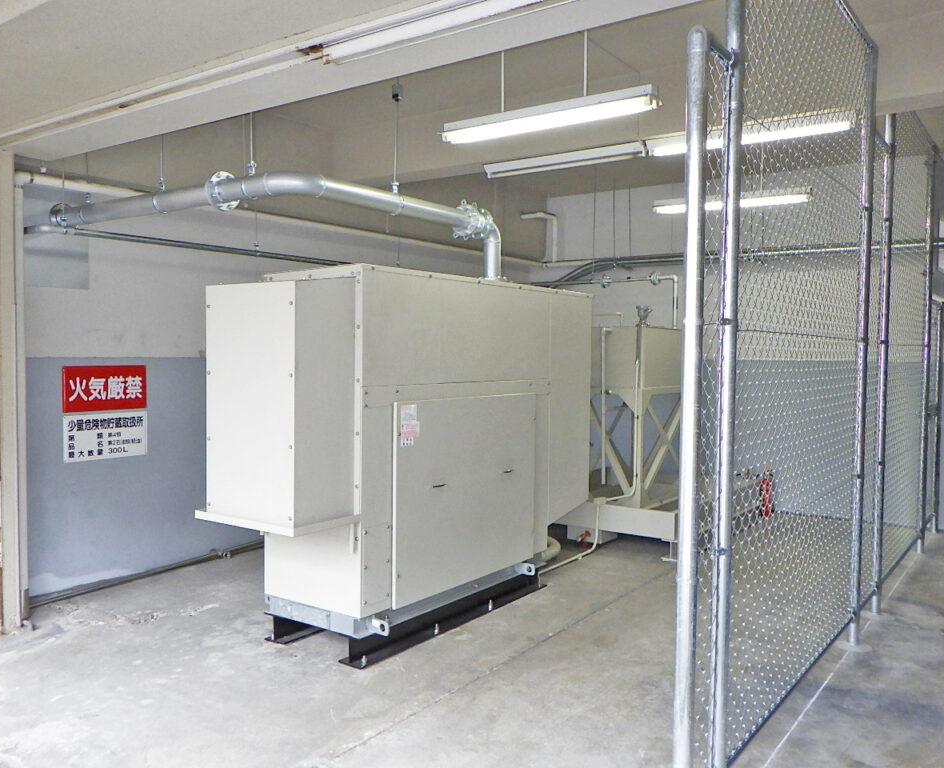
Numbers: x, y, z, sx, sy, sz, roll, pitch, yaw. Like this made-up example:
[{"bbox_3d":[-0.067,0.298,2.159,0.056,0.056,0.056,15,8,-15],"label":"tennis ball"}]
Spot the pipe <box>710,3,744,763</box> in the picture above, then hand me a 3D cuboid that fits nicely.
[{"bbox_3d":[0.864,-0.152,2.797,0.058,3.320,0.058,2,3,36],"label":"pipe"}]

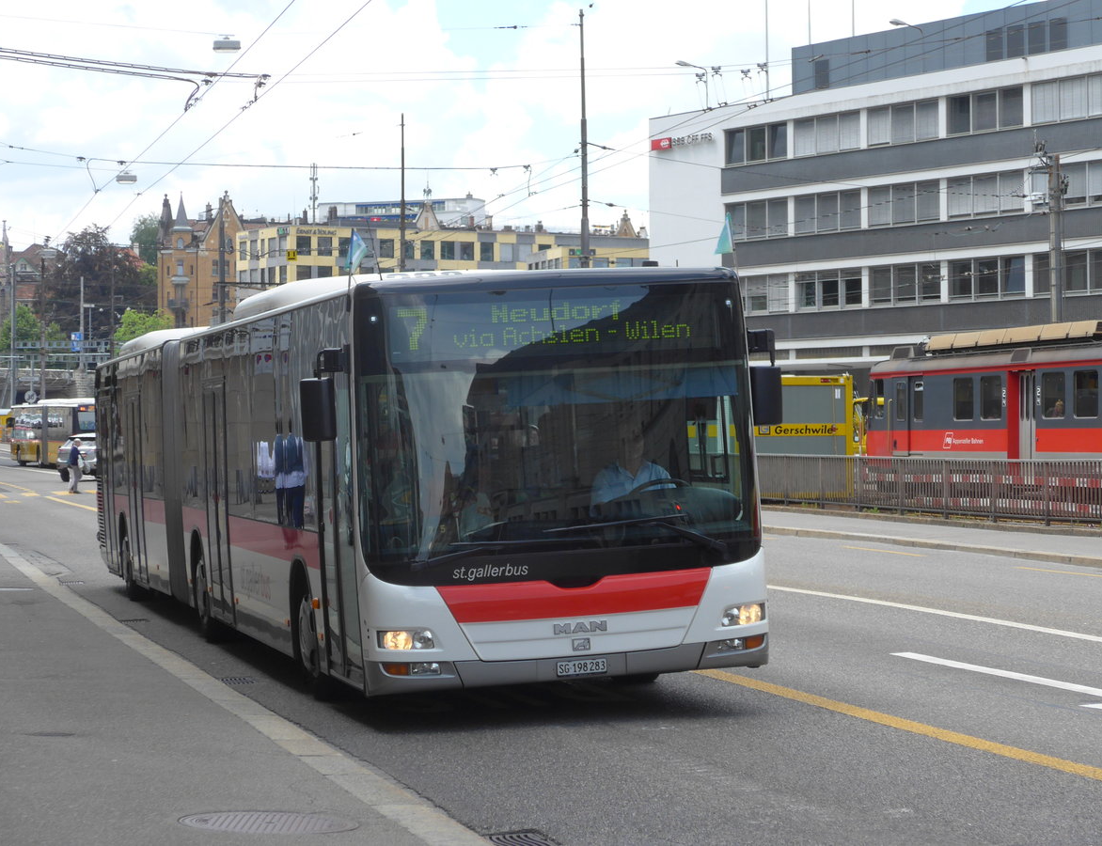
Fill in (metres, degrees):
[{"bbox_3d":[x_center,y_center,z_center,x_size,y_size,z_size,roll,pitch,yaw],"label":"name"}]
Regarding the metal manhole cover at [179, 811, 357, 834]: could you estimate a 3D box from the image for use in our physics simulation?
[{"bbox_3d":[-1.146,1.623,11.900,0.735,0.035,0.735,0,0,0],"label":"metal manhole cover"}]

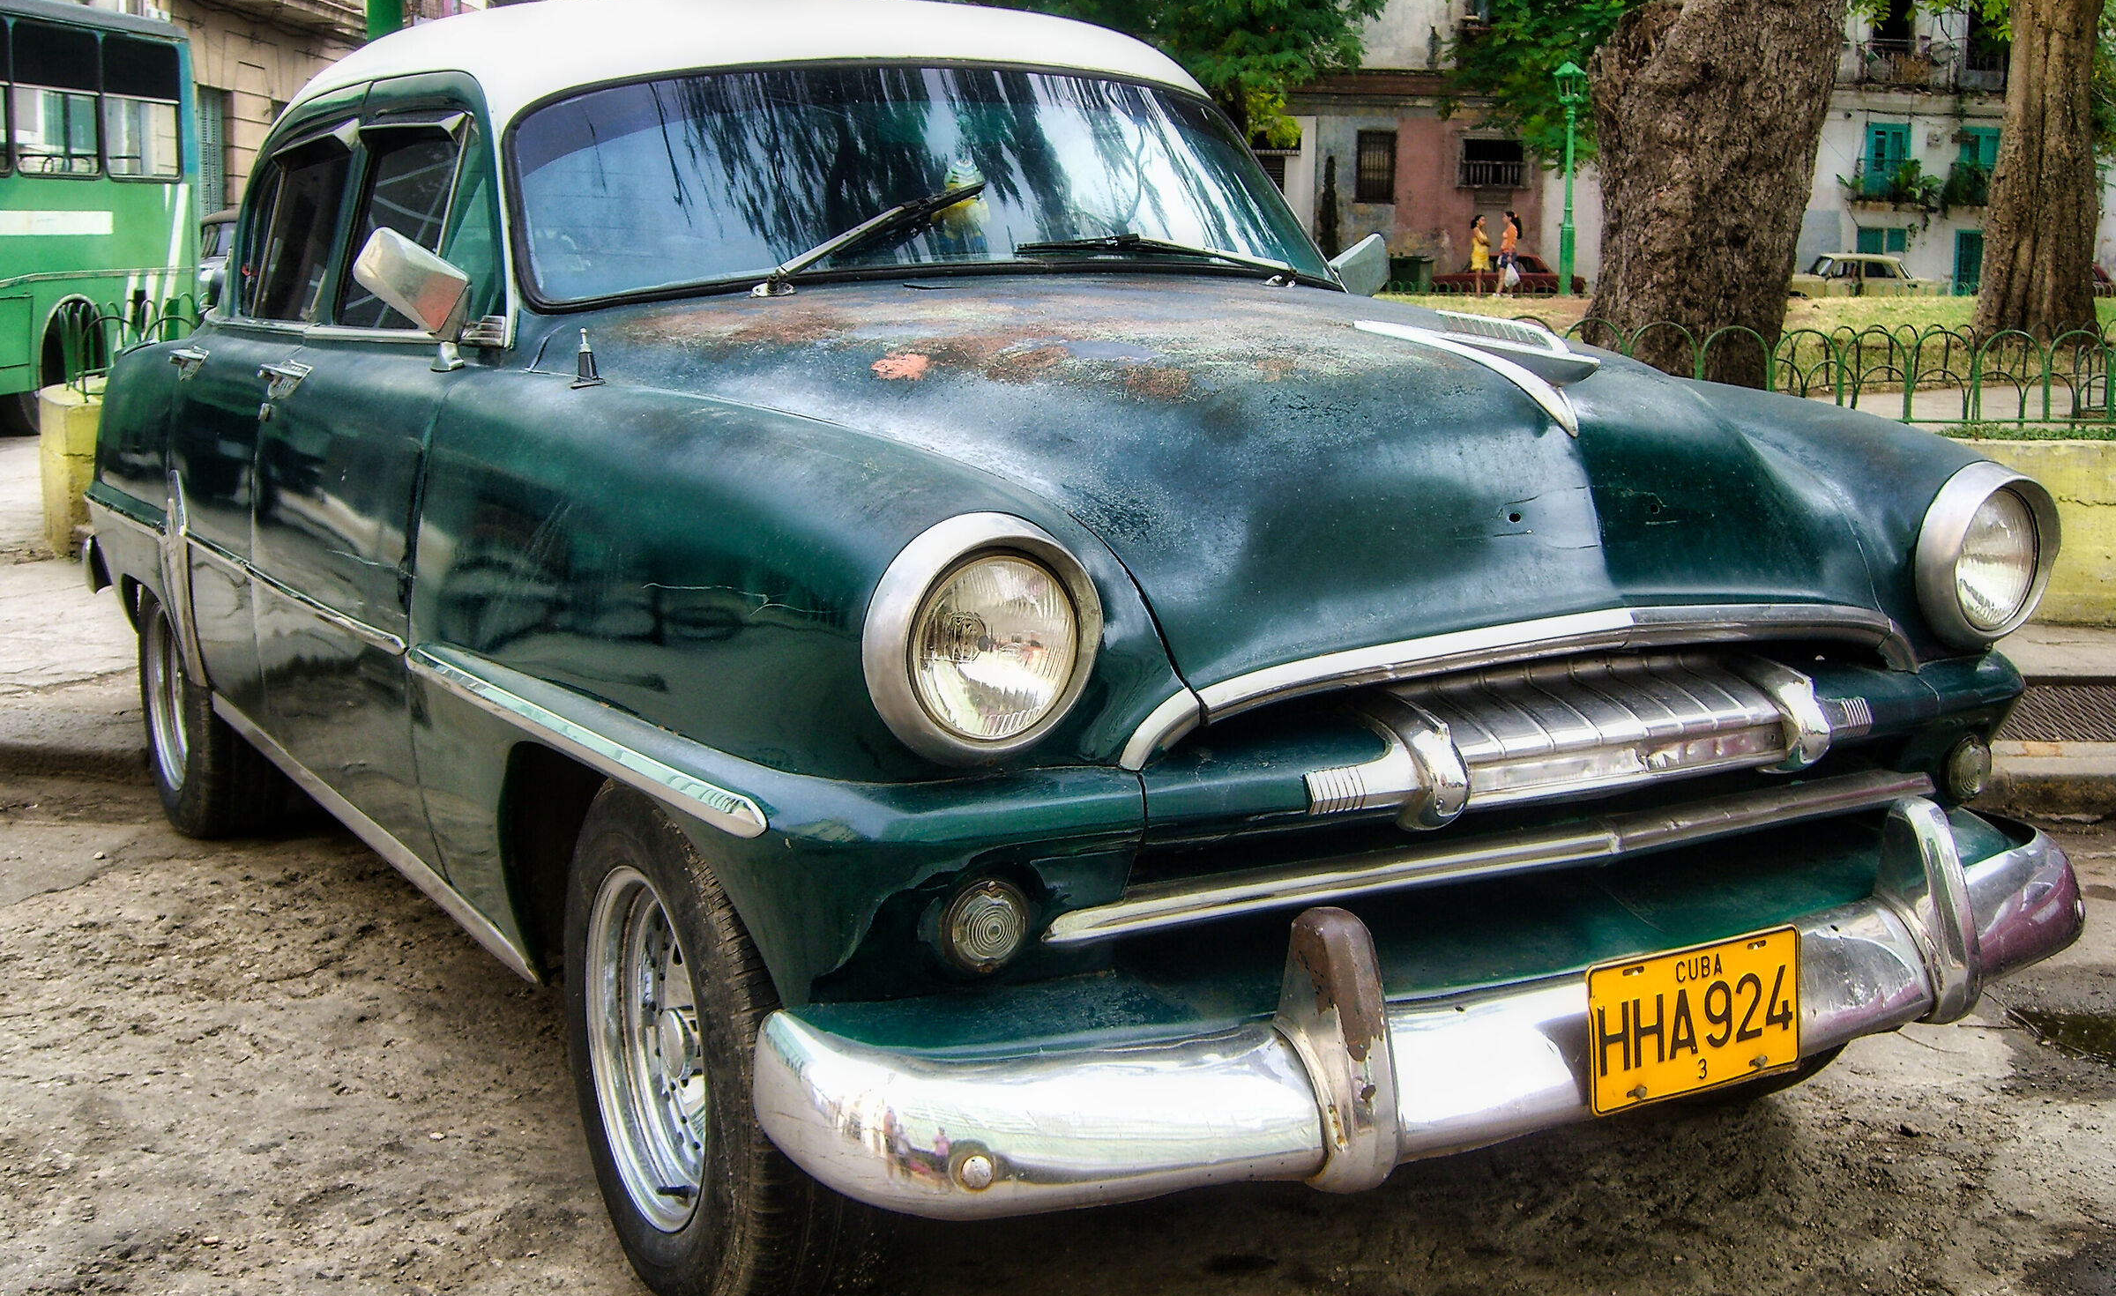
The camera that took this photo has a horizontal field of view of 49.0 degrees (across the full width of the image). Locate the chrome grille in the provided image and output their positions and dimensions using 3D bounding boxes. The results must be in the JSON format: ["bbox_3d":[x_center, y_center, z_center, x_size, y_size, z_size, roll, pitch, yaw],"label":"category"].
[{"bbox_3d":[0.562,0.080,2.424,0.770,0.155,0.140,-5,10,-31],"label":"chrome grille"}]

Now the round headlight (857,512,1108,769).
[{"bbox_3d":[-0.067,-0.007,2.113,0.235,0.232,0.115,-5,10,-31],"label":"round headlight"}]

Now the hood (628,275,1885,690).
[{"bbox_3d":[0.254,-0.249,2.903,1.220,0.460,1.320,-5,10,-31],"label":"hood"}]

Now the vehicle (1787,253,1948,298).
[{"bbox_3d":[16.750,-7.710,49.700,4.100,1.440,1.610,1,8,6],"label":"vehicle"}]

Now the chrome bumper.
[{"bbox_3d":[0.587,0.324,2.439,1.850,0.270,0.370,-5,10,-31],"label":"chrome bumper"}]

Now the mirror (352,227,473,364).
[{"bbox_3d":[-0.858,-0.466,3.098,0.165,0.175,0.100,-5,10,-31],"label":"mirror"}]

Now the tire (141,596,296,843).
[{"bbox_3d":[-1.895,0.107,5.210,0.200,0.675,0.675,-5,10,-31],"label":"tire"}]

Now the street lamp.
[{"bbox_3d":[9.928,-9.095,45.000,0.600,4.550,0.600,0,8,0],"label":"street lamp"}]

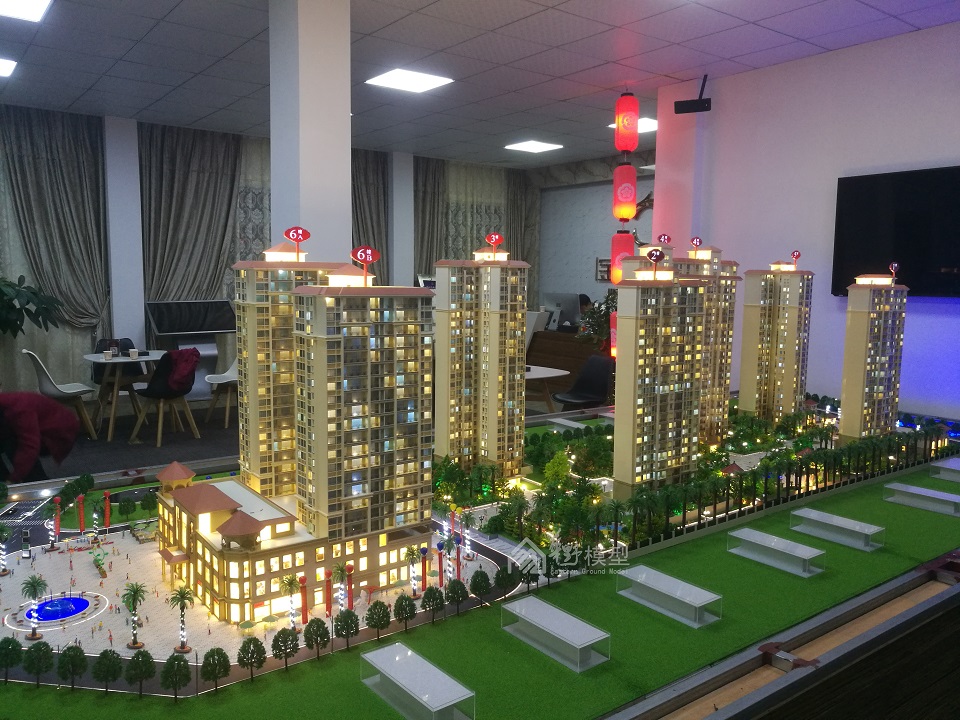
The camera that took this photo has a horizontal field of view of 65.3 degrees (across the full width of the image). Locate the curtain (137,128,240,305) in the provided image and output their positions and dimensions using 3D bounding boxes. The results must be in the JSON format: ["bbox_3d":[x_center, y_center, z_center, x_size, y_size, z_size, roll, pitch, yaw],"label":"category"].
[{"bbox_3d":[-3.342,-1.126,8.822,1.200,3.050,0.180,-4,8,-37],"label":"curtain"}]

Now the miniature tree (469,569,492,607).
[{"bbox_3d":[0.004,0.647,2.119,0.062,0.108,0.062,1,7,0],"label":"miniature tree"}]

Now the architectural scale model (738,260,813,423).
[{"bbox_3d":[1.826,-0.095,4.585,0.305,1.013,0.320,-4,8,-37],"label":"architectural scale model"}]

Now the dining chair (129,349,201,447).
[{"bbox_3d":[-2.813,0.312,6.688,0.530,0.820,0.490,5,8,31],"label":"dining chair"}]

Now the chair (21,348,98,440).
[{"bbox_3d":[-3.921,0.335,6.999,0.550,0.840,0.490,-4,8,-37],"label":"chair"}]

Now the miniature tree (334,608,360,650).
[{"bbox_3d":[-0.331,0.672,1.870,0.062,0.108,0.062,1,7,0],"label":"miniature tree"}]

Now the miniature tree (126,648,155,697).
[{"bbox_3d":[-0.736,0.682,1.622,0.060,0.105,0.060,-4,8,-37],"label":"miniature tree"}]

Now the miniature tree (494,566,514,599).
[{"bbox_3d":[0.070,0.629,2.113,0.056,0.093,0.056,1,6,0],"label":"miniature tree"}]

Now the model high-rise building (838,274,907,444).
[{"bbox_3d":[2.134,0.011,4.081,0.450,0.945,0.155,-4,8,-37],"label":"model high-rise building"}]

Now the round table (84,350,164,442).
[{"bbox_3d":[-3.255,0.307,7.127,0.800,0.725,0.760,-4,8,-37],"label":"round table"}]

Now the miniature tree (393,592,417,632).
[{"bbox_3d":[-0.191,0.655,1.928,0.059,0.101,0.059,1,6,0],"label":"miniature tree"}]

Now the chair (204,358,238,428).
[{"bbox_3d":[-2.508,0.248,7.708,0.530,0.820,0.480,-6,9,-44],"label":"chair"}]

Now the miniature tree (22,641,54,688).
[{"bbox_3d":[-0.971,0.670,1.644,0.064,0.103,0.064,-4,8,-37],"label":"miniature tree"}]

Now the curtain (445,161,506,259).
[{"bbox_3d":[-0.057,-1.371,11.233,1.200,3.080,0.140,-4,8,-37],"label":"curtain"}]

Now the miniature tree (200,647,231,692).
[{"bbox_3d":[-0.581,0.683,1.645,0.060,0.102,0.060,-4,8,-37],"label":"miniature tree"}]

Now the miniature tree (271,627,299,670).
[{"bbox_3d":[-0.450,0.669,1.731,0.064,0.102,0.064,-4,8,-37],"label":"miniature tree"}]

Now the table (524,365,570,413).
[{"bbox_3d":[0.301,0.465,6.687,0.800,0.745,0.800,-4,8,-37],"label":"table"}]

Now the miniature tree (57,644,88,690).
[{"bbox_3d":[-0.890,0.674,1.634,0.064,0.101,0.064,-4,8,-37],"label":"miniature tree"}]

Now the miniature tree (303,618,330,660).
[{"bbox_3d":[-0.388,0.668,1.790,0.061,0.102,0.061,1,6,0],"label":"miniature tree"}]

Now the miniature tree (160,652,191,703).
[{"bbox_3d":[-0.649,0.680,1.599,0.064,0.104,0.064,-4,8,-37],"label":"miniature tree"}]

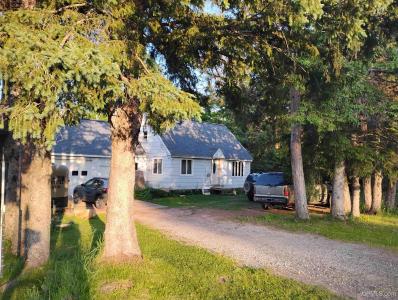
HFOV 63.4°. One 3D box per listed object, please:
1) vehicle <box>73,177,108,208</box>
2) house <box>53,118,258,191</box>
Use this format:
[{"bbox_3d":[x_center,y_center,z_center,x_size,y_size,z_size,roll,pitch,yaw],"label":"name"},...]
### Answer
[{"bbox_3d":[-5.662,2.434,18.960,4.500,1.660,1.850,-4,-7,44],"label":"vehicle"},{"bbox_3d":[-4.709,0.495,29.767,16.770,7.000,10.300,4,-6,-38],"label":"house"}]

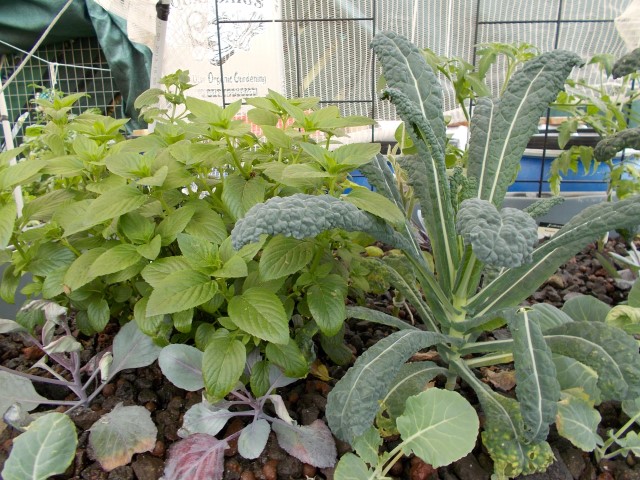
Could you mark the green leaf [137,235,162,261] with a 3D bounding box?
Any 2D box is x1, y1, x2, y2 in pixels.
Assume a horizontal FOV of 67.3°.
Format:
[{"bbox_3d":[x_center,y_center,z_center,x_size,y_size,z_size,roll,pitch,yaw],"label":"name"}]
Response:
[{"bbox_3d":[-0.198,0.009,0.557,0.032,0.018,0.042,-9,24,-24],"label":"green leaf"}]

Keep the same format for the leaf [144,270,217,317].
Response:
[{"bbox_3d":[-0.153,0.060,0.537,0.084,0.047,0.060,-9,17,-28],"label":"leaf"}]

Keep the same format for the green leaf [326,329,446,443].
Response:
[{"bbox_3d":[0.074,0.163,0.537,0.172,0.045,0.075,-33,46,-26],"label":"green leaf"}]

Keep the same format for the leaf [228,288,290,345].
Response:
[{"bbox_3d":[-0.068,0.087,0.553,0.089,0.055,0.055,10,19,35],"label":"leaf"}]

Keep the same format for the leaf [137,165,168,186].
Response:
[{"bbox_3d":[-0.215,-0.083,0.618,0.035,0.018,0.043,-11,25,-27],"label":"leaf"}]

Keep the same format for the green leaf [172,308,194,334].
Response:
[{"bbox_3d":[-0.175,0.097,0.619,0.027,0.043,0.015,-1,-9,0],"label":"green leaf"}]

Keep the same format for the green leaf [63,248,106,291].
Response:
[{"bbox_3d":[-0.288,0.036,0.597,0.068,0.046,0.055,-14,20,-38],"label":"green leaf"}]

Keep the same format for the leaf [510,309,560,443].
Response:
[{"bbox_3d":[0.242,0.152,0.540,0.047,0.156,0.028,-8,9,8],"label":"leaf"}]

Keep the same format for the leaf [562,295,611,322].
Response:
[{"bbox_3d":[0.423,0.111,0.760,0.075,0.020,0.077,14,37,13],"label":"leaf"}]

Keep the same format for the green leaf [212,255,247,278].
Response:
[{"bbox_3d":[-0.098,0.031,0.543,0.044,0.031,0.032,4,16,17],"label":"green leaf"}]

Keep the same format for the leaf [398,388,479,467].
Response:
[{"bbox_3d":[0.125,0.193,0.503,0.090,0.054,0.067,-7,17,-22],"label":"leaf"}]

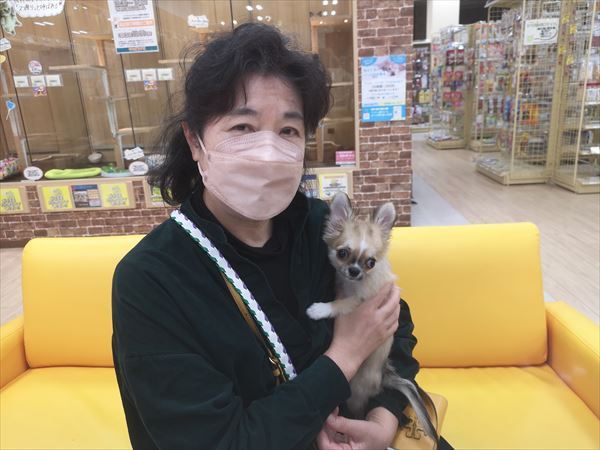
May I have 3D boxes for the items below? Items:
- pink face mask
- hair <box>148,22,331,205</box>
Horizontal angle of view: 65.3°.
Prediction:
[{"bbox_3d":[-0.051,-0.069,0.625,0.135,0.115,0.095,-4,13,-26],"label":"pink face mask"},{"bbox_3d":[-0.082,-0.152,0.676,0.230,0.255,0.225,-4,13,-26],"label":"hair"}]

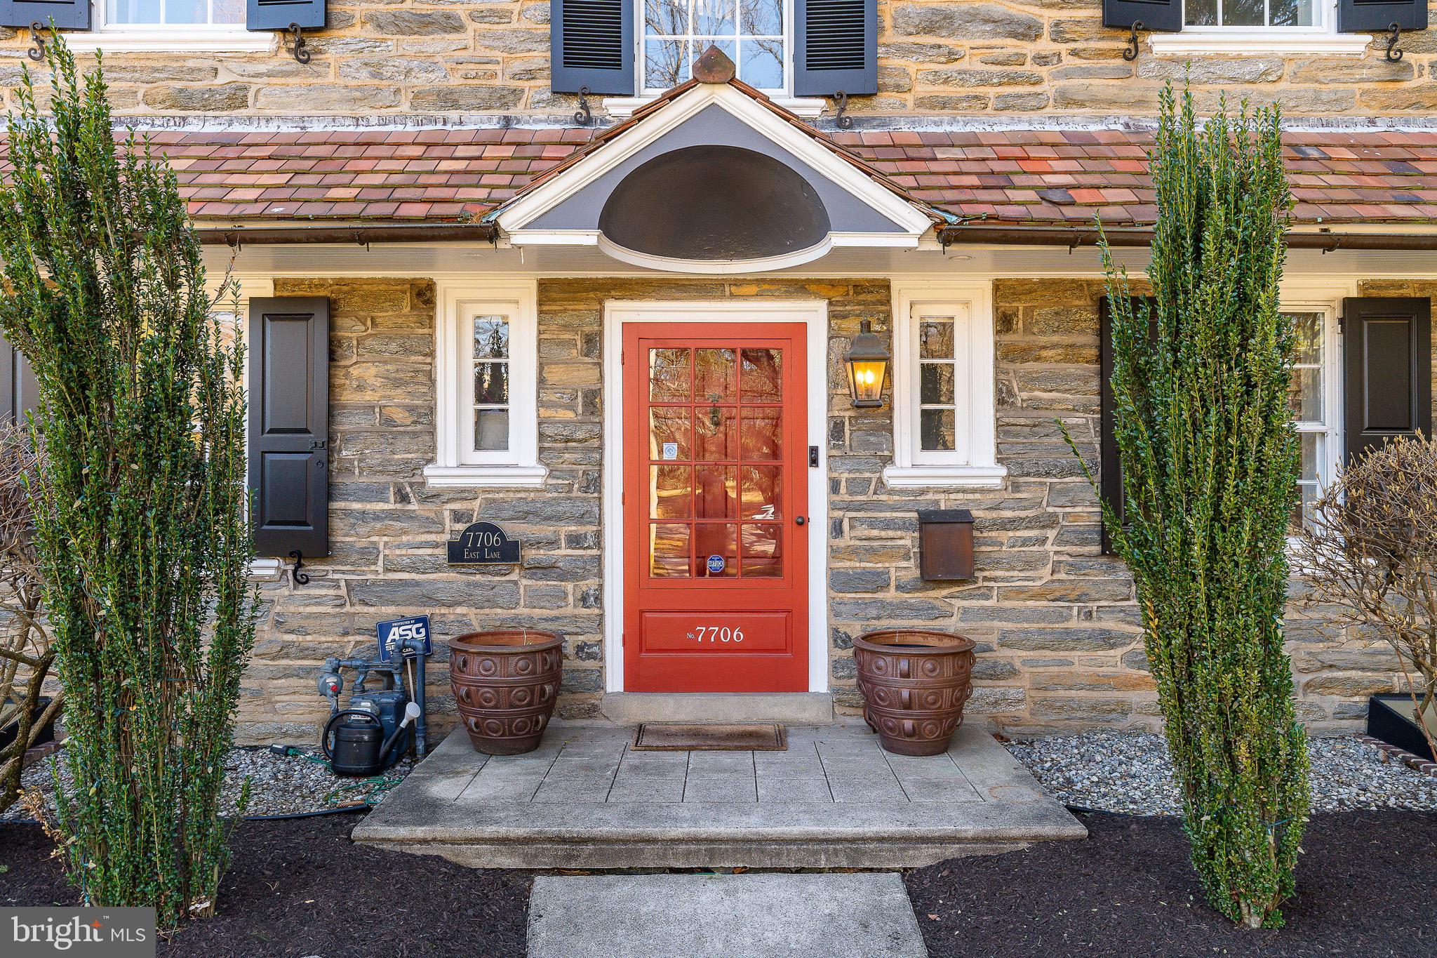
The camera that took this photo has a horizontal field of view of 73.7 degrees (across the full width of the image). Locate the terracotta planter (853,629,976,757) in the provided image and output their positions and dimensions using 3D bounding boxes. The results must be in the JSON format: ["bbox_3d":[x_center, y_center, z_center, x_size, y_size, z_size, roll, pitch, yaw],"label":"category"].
[{"bbox_3d":[0.972,1.060,4.755,0.610,0.530,0.610,0,0,0],"label":"terracotta planter"}]

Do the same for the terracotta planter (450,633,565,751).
[{"bbox_3d":[-1.057,1.062,4.760,0.570,0.530,0.570,0,0,0],"label":"terracotta planter"}]

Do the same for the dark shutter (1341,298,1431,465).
[{"bbox_3d":[3.615,-0.279,5.180,0.460,1.400,0.040,0,0,4],"label":"dark shutter"}]

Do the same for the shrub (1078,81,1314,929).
[{"bbox_3d":[1.554,0.085,3.120,0.740,2.720,0.660,0,0,0],"label":"shrub"}]

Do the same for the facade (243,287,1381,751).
[{"bbox_3d":[0.563,0.165,5.370,6.380,2.580,0.300,0,0,0],"label":"facade"}]

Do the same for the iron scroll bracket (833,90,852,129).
[{"bbox_3d":[0.675,-2.000,5.190,0.090,0.200,0.045,0,0,0],"label":"iron scroll bracket"}]

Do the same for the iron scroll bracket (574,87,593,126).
[{"bbox_3d":[-0.731,-2.020,5.190,0.090,0.200,0.045,0,0,0],"label":"iron scroll bracket"}]

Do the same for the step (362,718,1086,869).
[{"bbox_3d":[0.010,1.420,4.455,2.810,0.190,1.590,0,0,0],"label":"step"}]

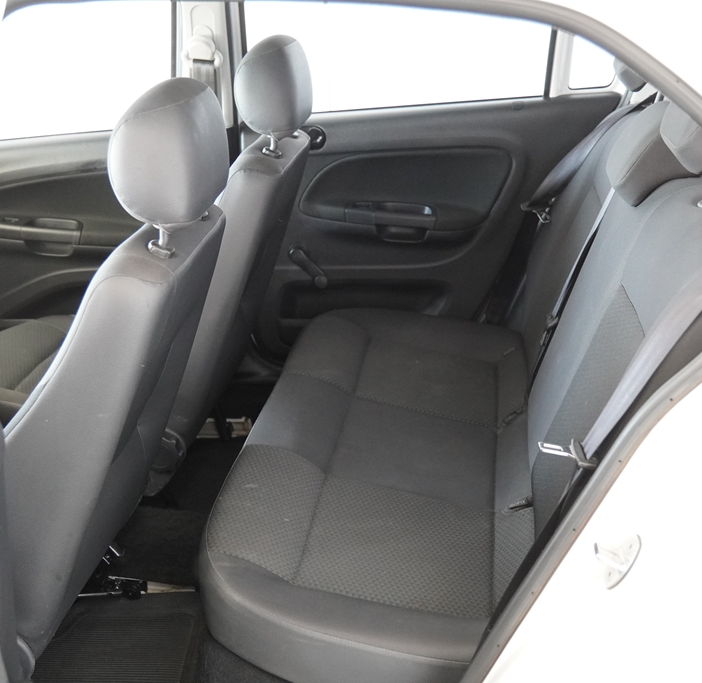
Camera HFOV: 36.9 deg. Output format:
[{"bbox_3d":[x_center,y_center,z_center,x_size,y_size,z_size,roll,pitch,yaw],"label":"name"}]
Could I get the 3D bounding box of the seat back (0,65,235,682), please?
[{"bbox_3d":[-0.403,0.009,1.694,0.245,0.895,0.500,21,24,0],"label":"seat back"}]

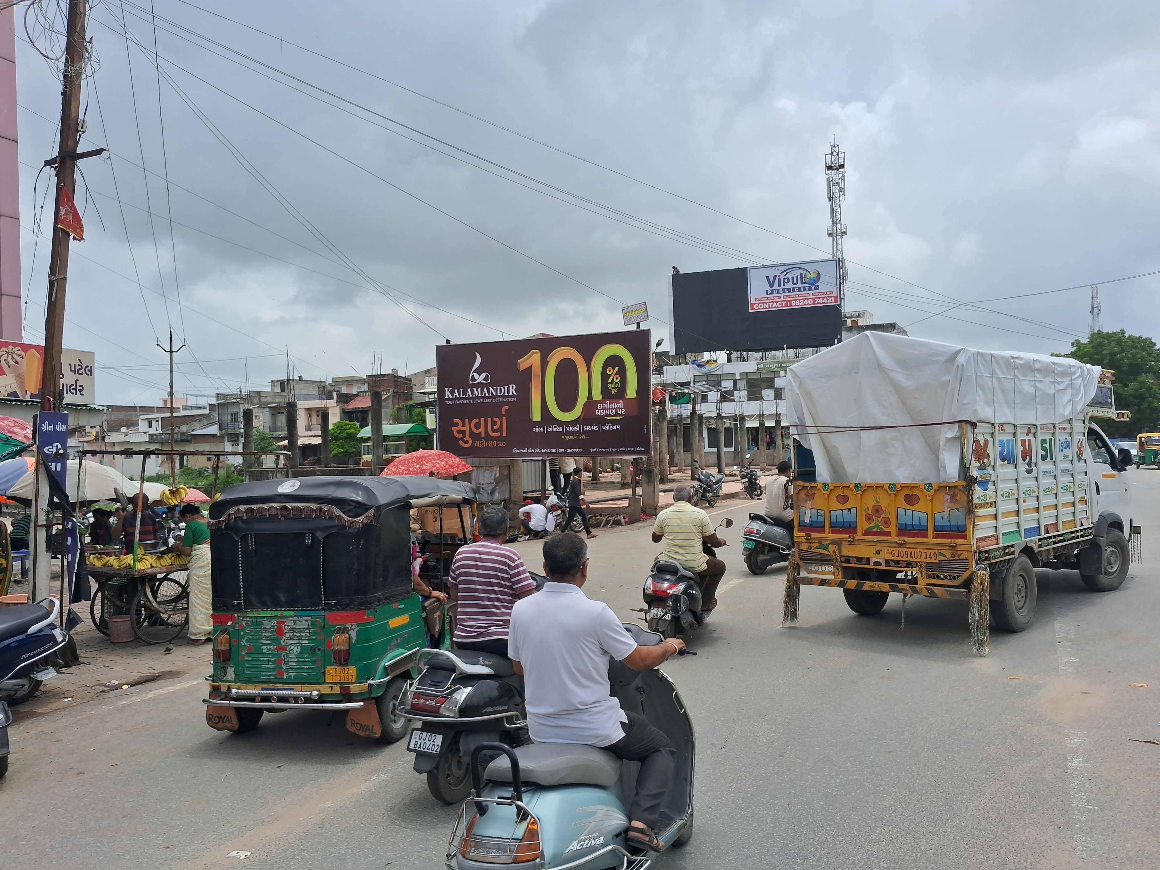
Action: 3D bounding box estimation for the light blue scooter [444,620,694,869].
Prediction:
[{"bbox_3d":[0.098,1.356,3.399,0.690,1.100,1.790,-2,-1,25],"label":"light blue scooter"}]

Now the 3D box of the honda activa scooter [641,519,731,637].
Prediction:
[{"bbox_3d":[1.050,1.379,8.720,0.710,1.160,1.770,-2,-1,25],"label":"honda activa scooter"}]

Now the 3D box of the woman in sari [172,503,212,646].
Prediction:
[{"bbox_3d":[-3.920,1.427,8.900,0.420,1.460,0.460,-2,-1,25],"label":"woman in sari"}]

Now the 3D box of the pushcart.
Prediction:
[{"bbox_3d":[-4.390,1.747,9.460,0.970,0.830,1.650,-2,-1,28],"label":"pushcart"}]

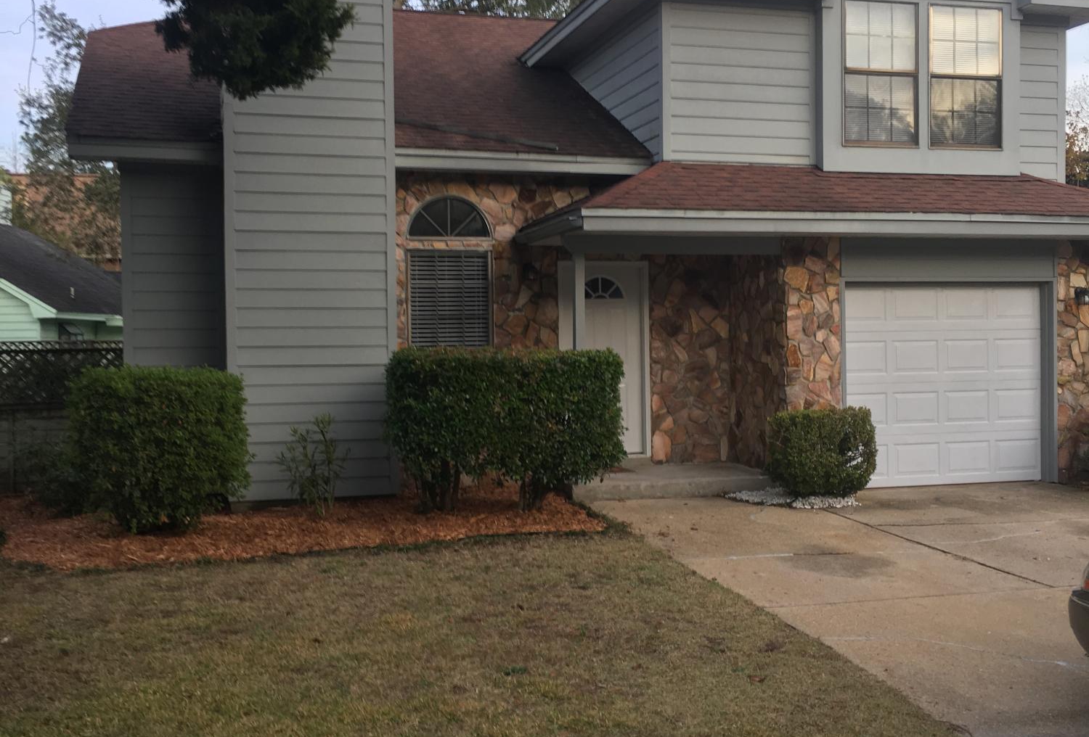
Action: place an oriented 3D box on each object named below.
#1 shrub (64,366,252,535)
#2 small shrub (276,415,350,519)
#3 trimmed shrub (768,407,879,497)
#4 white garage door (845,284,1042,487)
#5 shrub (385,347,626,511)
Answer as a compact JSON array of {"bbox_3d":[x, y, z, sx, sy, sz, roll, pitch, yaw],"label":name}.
[{"bbox_3d":[-3.290,0.677,10.450,1.421,1.327,1.321,-1,1,-16],"label":"shrub"},{"bbox_3d":[-2.077,0.857,10.950,0.595,0.855,0.565,-1,1,-16],"label":"small shrub"},{"bbox_3d":[2.649,0.811,11.650,0.910,0.847,0.865,-1,1,-16],"label":"trimmed shrub"},{"bbox_3d":[4.199,0.139,12.850,2.420,2.140,0.100,-1,1,-16],"label":"white garage door"},{"bbox_3d":[-0.353,0.544,10.950,2.052,1.421,1.050,-1,1,-16],"label":"shrub"}]

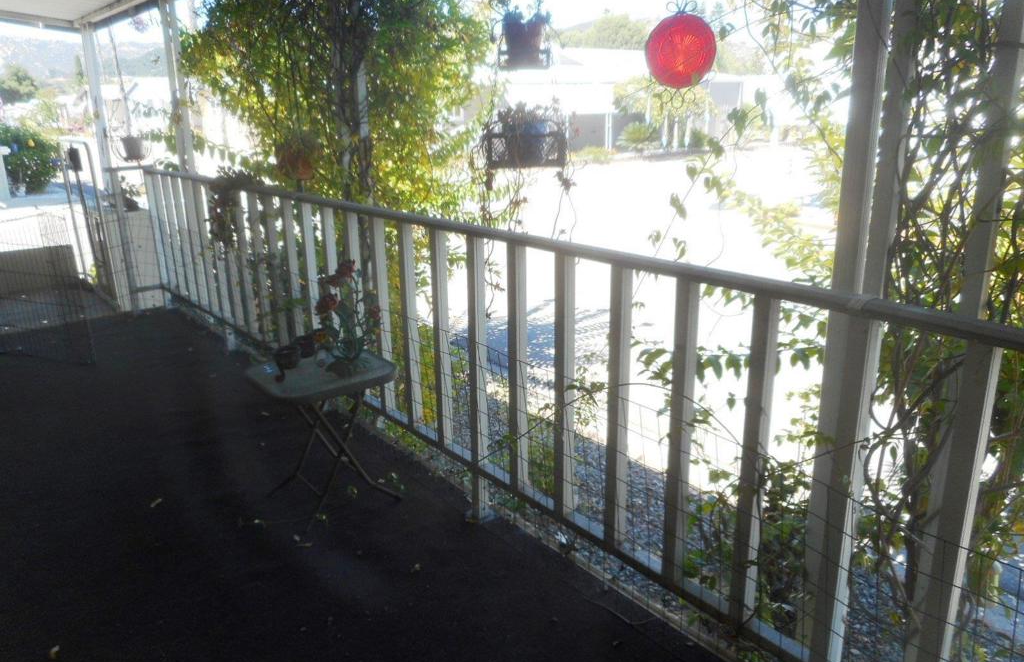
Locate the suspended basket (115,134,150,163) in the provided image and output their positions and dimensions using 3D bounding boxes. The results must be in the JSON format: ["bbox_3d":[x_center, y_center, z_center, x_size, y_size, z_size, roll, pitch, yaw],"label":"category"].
[{"bbox_3d":[-3.013,-1.449,5.871,0.278,0.222,0.278,-9,18,-25],"label":"suspended basket"}]

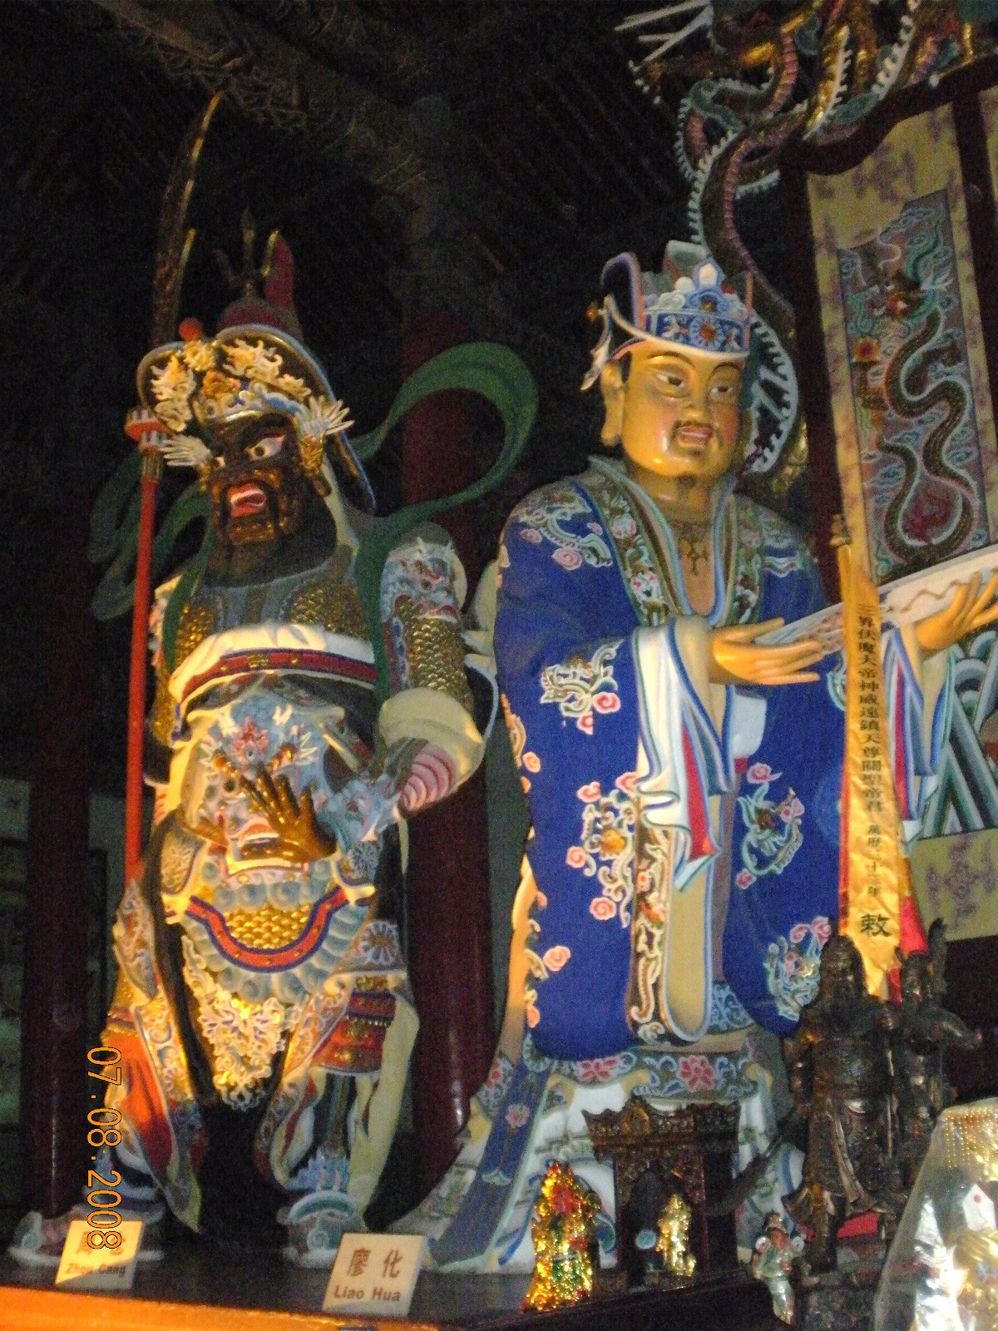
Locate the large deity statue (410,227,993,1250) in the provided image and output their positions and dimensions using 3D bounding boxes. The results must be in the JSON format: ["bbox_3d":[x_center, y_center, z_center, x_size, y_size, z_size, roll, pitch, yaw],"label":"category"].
[{"bbox_3d":[0.464,0.123,4.078,1.080,2.470,0.950,7,-16,-32],"label":"large deity statue"}]

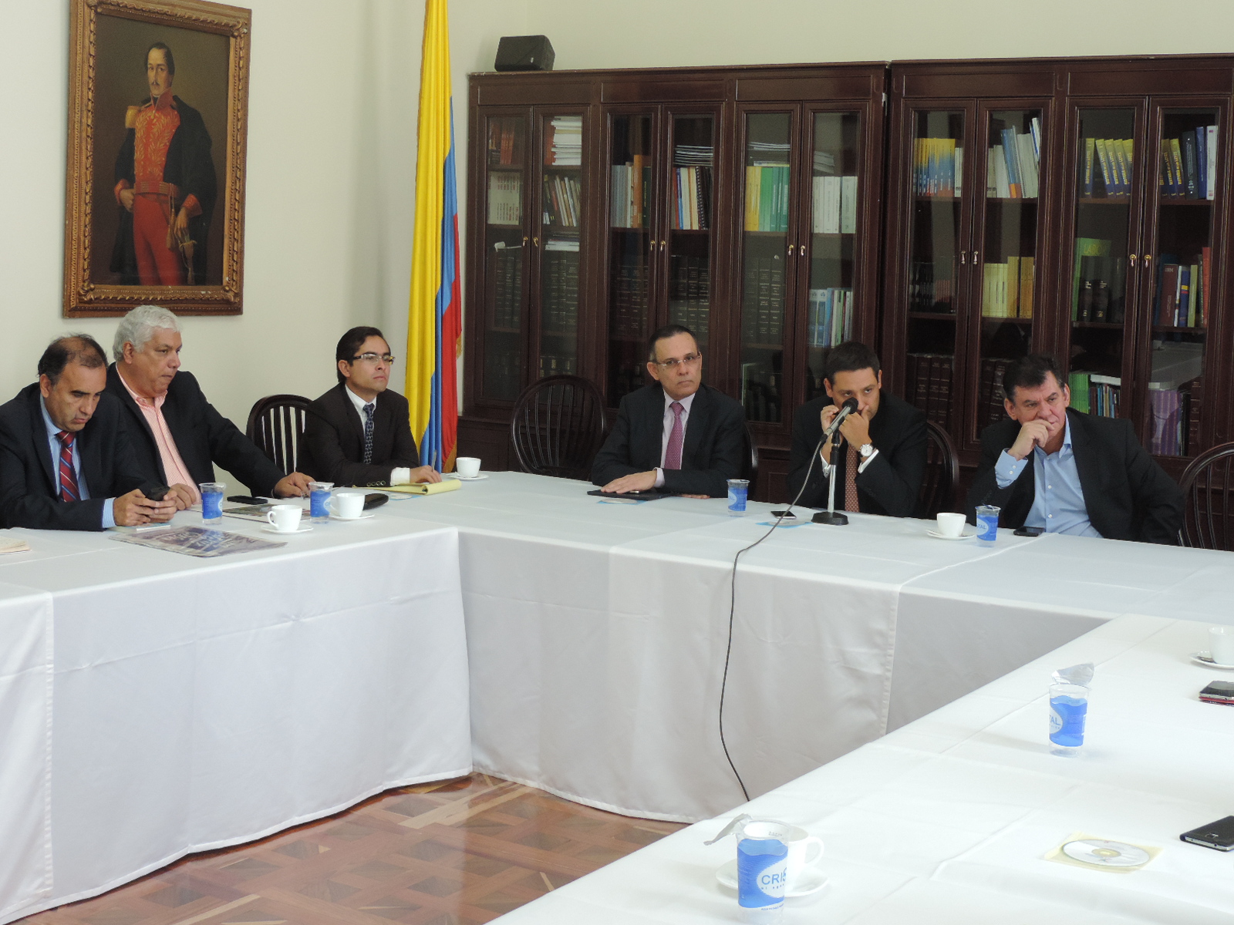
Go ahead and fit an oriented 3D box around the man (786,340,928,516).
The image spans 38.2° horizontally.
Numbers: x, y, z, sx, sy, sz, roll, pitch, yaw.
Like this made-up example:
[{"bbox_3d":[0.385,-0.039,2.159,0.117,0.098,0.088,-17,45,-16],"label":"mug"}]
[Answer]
[{"bbox_3d":[0.787,0.259,6.113,0.540,1.320,0.800,5,7,28],"label":"man"}]

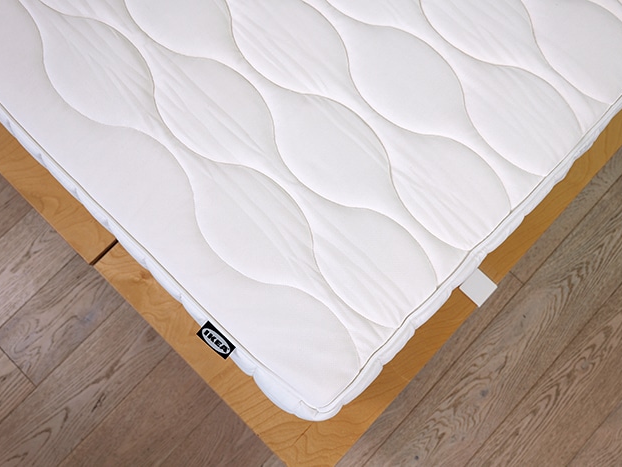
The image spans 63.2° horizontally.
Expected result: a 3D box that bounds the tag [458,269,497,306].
[{"bbox_3d":[0.286,0.092,0.861,0.046,0.002,0.048,44,83,2],"label":"tag"}]

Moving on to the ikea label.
[{"bbox_3d":[-0.155,0.177,0.833,0.064,0.002,0.028,43,95,7],"label":"ikea label"}]

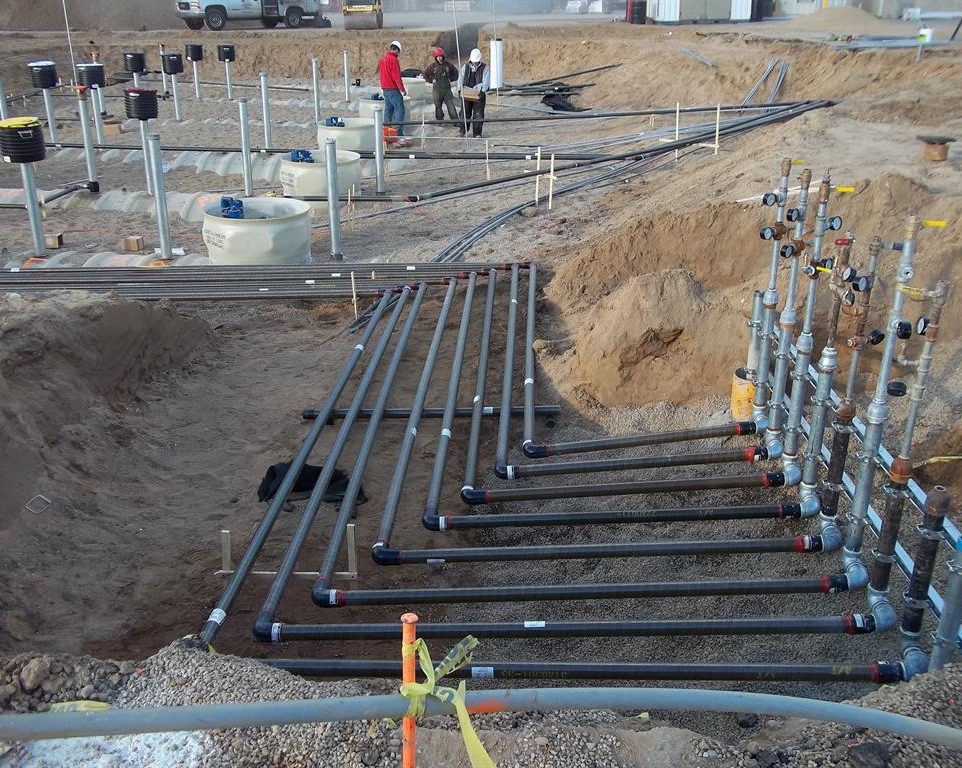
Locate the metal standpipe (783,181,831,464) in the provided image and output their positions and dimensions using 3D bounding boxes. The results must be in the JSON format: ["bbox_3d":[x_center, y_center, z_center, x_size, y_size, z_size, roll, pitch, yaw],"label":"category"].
[{"bbox_3d":[1.640,-0.301,4.728,0.130,1.484,0.130,0,22,0],"label":"metal standpipe"}]

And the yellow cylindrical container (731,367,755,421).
[{"bbox_3d":[1.672,0.067,5.832,0.220,0.270,0.220,0,22,0],"label":"yellow cylindrical container"}]

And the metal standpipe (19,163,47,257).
[{"bbox_3d":[-4.787,-1.864,10.145,0.115,0.983,0.115,1,22,2],"label":"metal standpipe"}]

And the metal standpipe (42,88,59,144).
[{"bbox_3d":[-8.284,-5.143,18.216,0.115,1.005,0.115,1,22,2],"label":"metal standpipe"}]

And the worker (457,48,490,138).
[{"bbox_3d":[-0.155,-6.000,19.609,0.680,1.767,0.500,3,23,6],"label":"worker"}]

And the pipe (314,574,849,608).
[{"bbox_3d":[0.403,0.857,3.901,2.193,0.066,0.068,-2,22,3],"label":"pipe"}]

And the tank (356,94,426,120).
[{"bbox_3d":[-2.291,-6.591,22.820,1.240,0.630,1.240,0,23,0],"label":"tank"}]

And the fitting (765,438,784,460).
[{"bbox_3d":[1.542,0.346,4.965,0.090,0.090,0.083,1,22,2],"label":"fitting"}]

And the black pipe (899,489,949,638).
[{"bbox_3d":[1.510,0.615,3.221,0.070,0.562,0.070,1,22,2],"label":"black pipe"}]

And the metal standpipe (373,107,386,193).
[{"bbox_3d":[-1.540,-3.563,14.455,0.120,1.272,0.120,0,22,0],"label":"metal standpipe"}]

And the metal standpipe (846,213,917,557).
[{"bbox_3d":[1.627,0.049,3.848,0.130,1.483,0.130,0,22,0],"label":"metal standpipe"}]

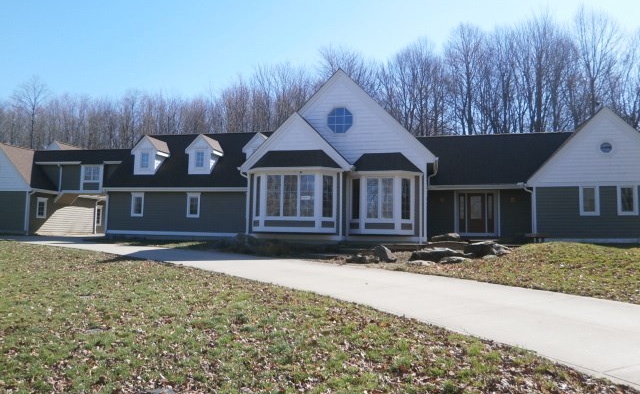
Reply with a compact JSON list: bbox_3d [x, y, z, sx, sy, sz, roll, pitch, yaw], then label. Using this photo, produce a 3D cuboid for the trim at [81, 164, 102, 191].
[{"bbox_3d":[-15.273,-1.253,32.200,1.767,1.844,0.180,0,-4,13],"label":"trim"}]

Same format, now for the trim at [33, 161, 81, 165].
[{"bbox_3d":[-17.836,-2.279,32.800,3.716,0.206,0.160,0,-4,13],"label":"trim"}]

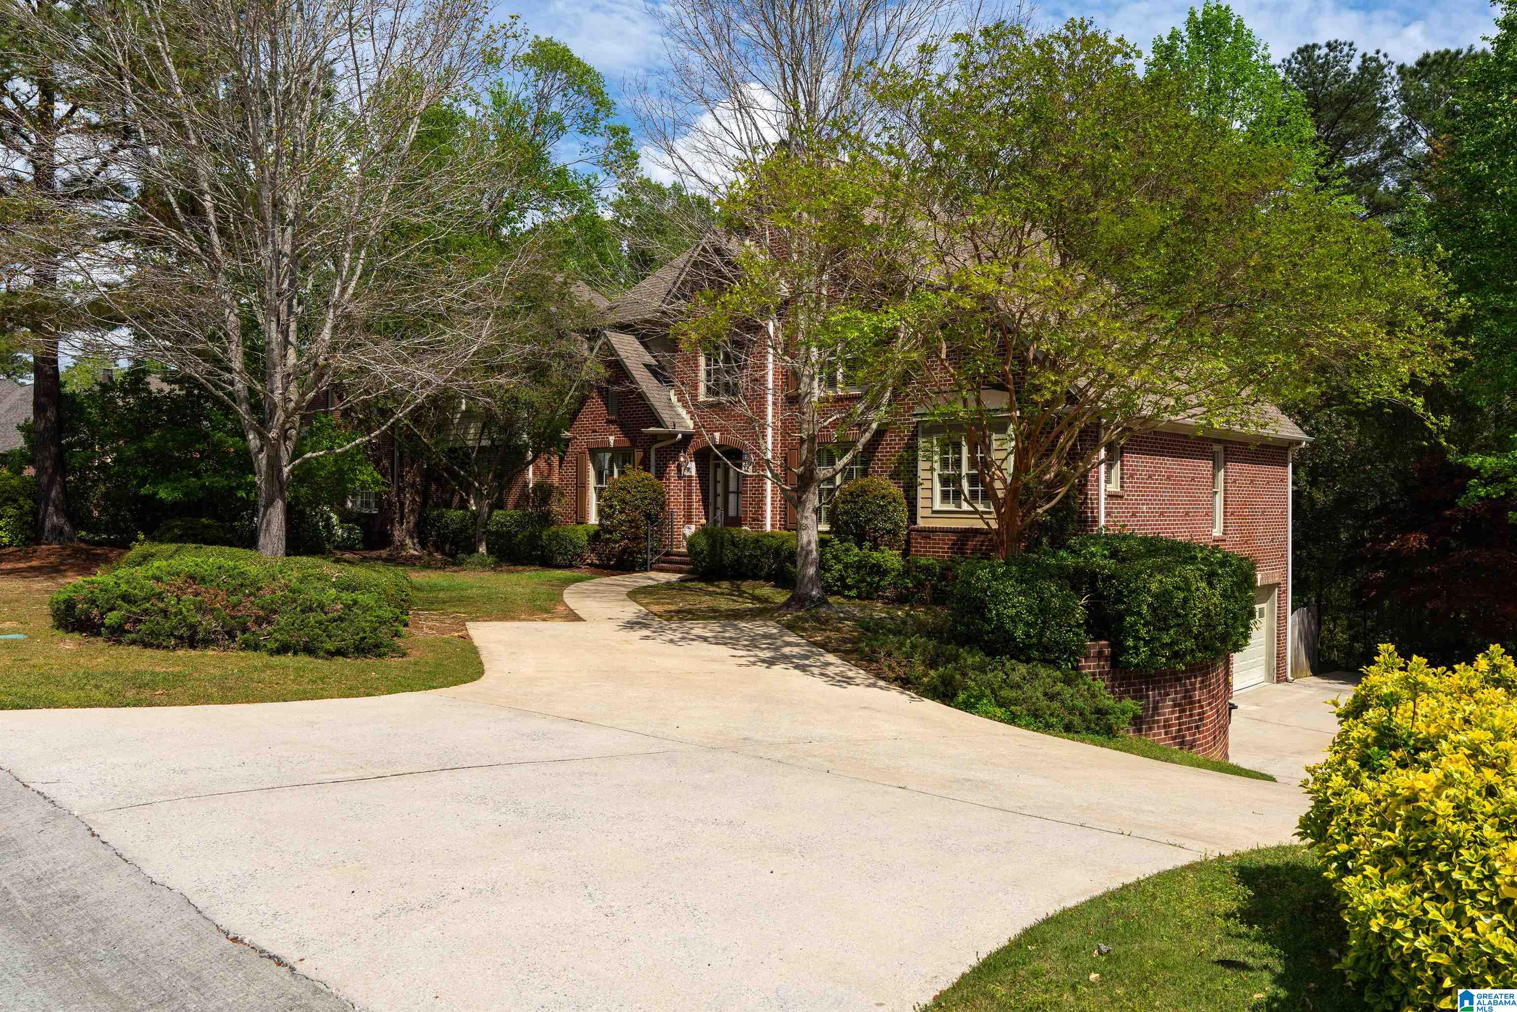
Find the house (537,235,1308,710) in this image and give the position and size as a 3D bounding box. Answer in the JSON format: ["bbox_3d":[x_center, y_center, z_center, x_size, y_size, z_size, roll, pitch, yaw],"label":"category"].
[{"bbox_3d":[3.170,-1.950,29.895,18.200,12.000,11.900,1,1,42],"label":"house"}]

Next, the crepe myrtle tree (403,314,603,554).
[{"bbox_3d":[-6.300,-1.630,28.000,4.800,6.000,4.700,1,0,-13],"label":"crepe myrtle tree"}]

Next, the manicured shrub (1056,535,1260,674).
[{"bbox_3d":[5.600,1.220,15.800,2.400,1.450,3.600,1,0,20],"label":"manicured shrub"}]

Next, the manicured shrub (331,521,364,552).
[{"bbox_3d":[-9.730,0.720,27.000,0.760,0.740,0.760,0,0,-20],"label":"manicured shrub"}]

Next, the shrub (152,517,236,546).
[{"bbox_3d":[-11.650,0.600,23.500,1.800,0.850,1.600,0,0,-26],"label":"shrub"}]

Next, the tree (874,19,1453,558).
[{"bbox_3d":[5.650,-2.500,16.000,7.600,8.200,7.200,1,0,19],"label":"tree"}]

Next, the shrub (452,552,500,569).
[{"bbox_3d":[-6.520,1.260,26.300,1.080,0.400,0.950,1,0,-14],"label":"shrub"}]

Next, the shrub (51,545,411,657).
[{"bbox_3d":[-5.980,1.000,13.000,3.700,0.880,3.600,0,0,-25],"label":"shrub"}]

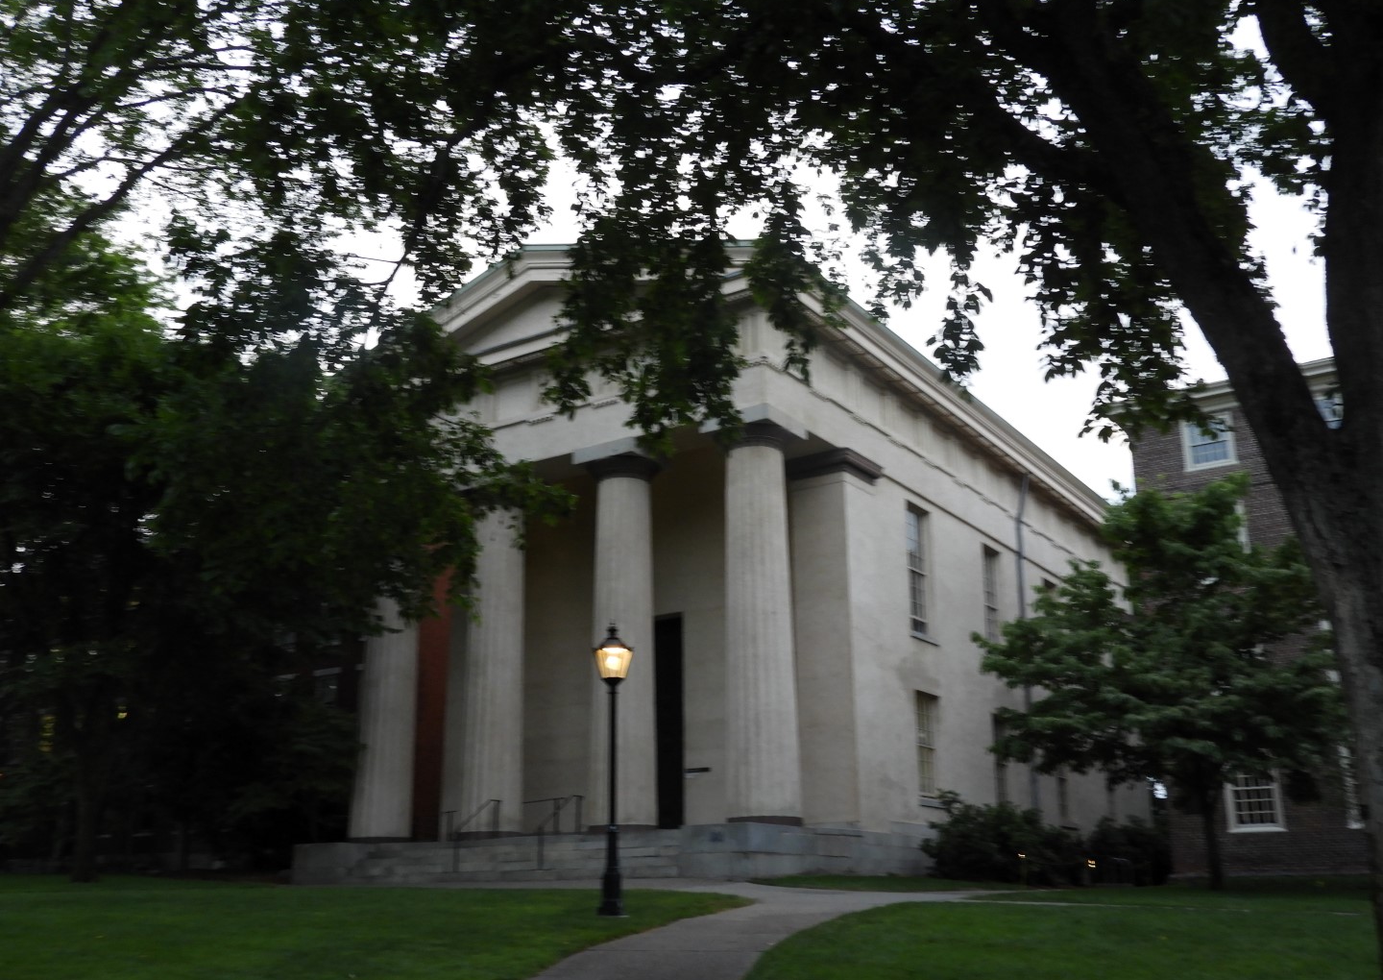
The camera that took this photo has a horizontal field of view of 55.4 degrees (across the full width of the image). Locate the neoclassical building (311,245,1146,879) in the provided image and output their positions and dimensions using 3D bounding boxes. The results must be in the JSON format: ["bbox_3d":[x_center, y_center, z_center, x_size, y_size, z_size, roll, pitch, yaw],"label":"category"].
[{"bbox_3d":[3.803,4.688,42.038,14.673,15.343,28.542,-12,-21,32],"label":"neoclassical building"}]

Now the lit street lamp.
[{"bbox_3d":[-1.074,3.765,18.081,0.540,3.920,0.540,0,-18,-3],"label":"lit street lamp"}]

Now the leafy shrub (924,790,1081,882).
[{"bbox_3d":[6.763,7.529,28.597,2.900,1.946,2.600,-12,-21,32],"label":"leafy shrub"}]

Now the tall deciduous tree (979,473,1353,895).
[{"bbox_3d":[8.472,3.390,23.594,6.500,7.164,6.200,-7,-19,19],"label":"tall deciduous tree"}]

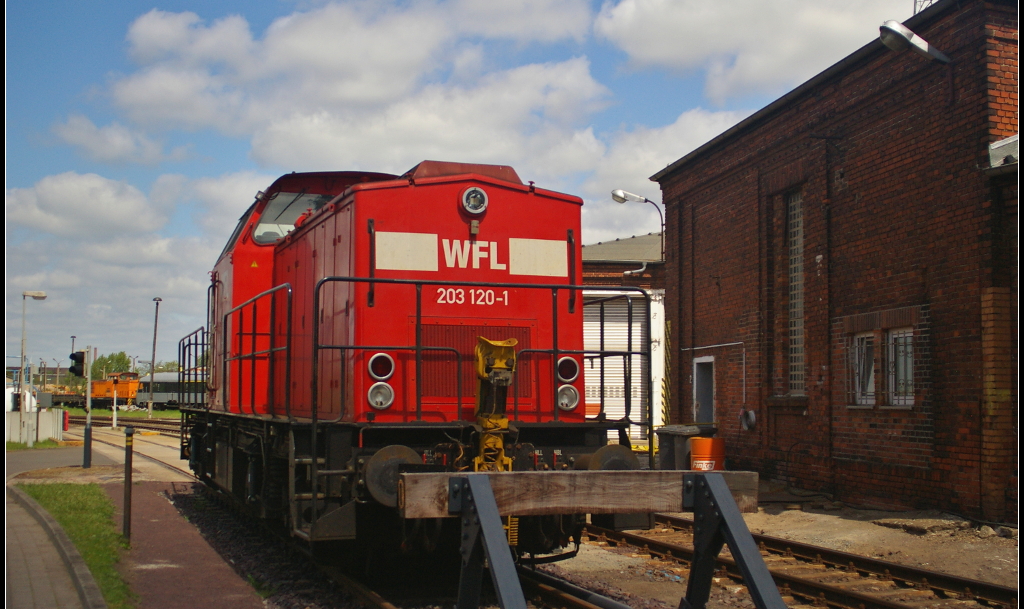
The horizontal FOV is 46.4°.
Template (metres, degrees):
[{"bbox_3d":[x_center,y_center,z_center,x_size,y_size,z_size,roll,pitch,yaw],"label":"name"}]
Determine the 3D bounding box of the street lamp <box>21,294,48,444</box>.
[{"bbox_3d":[-16.694,2.186,41.641,0.802,5.322,0.320,2,-5,-20],"label":"street lamp"}]

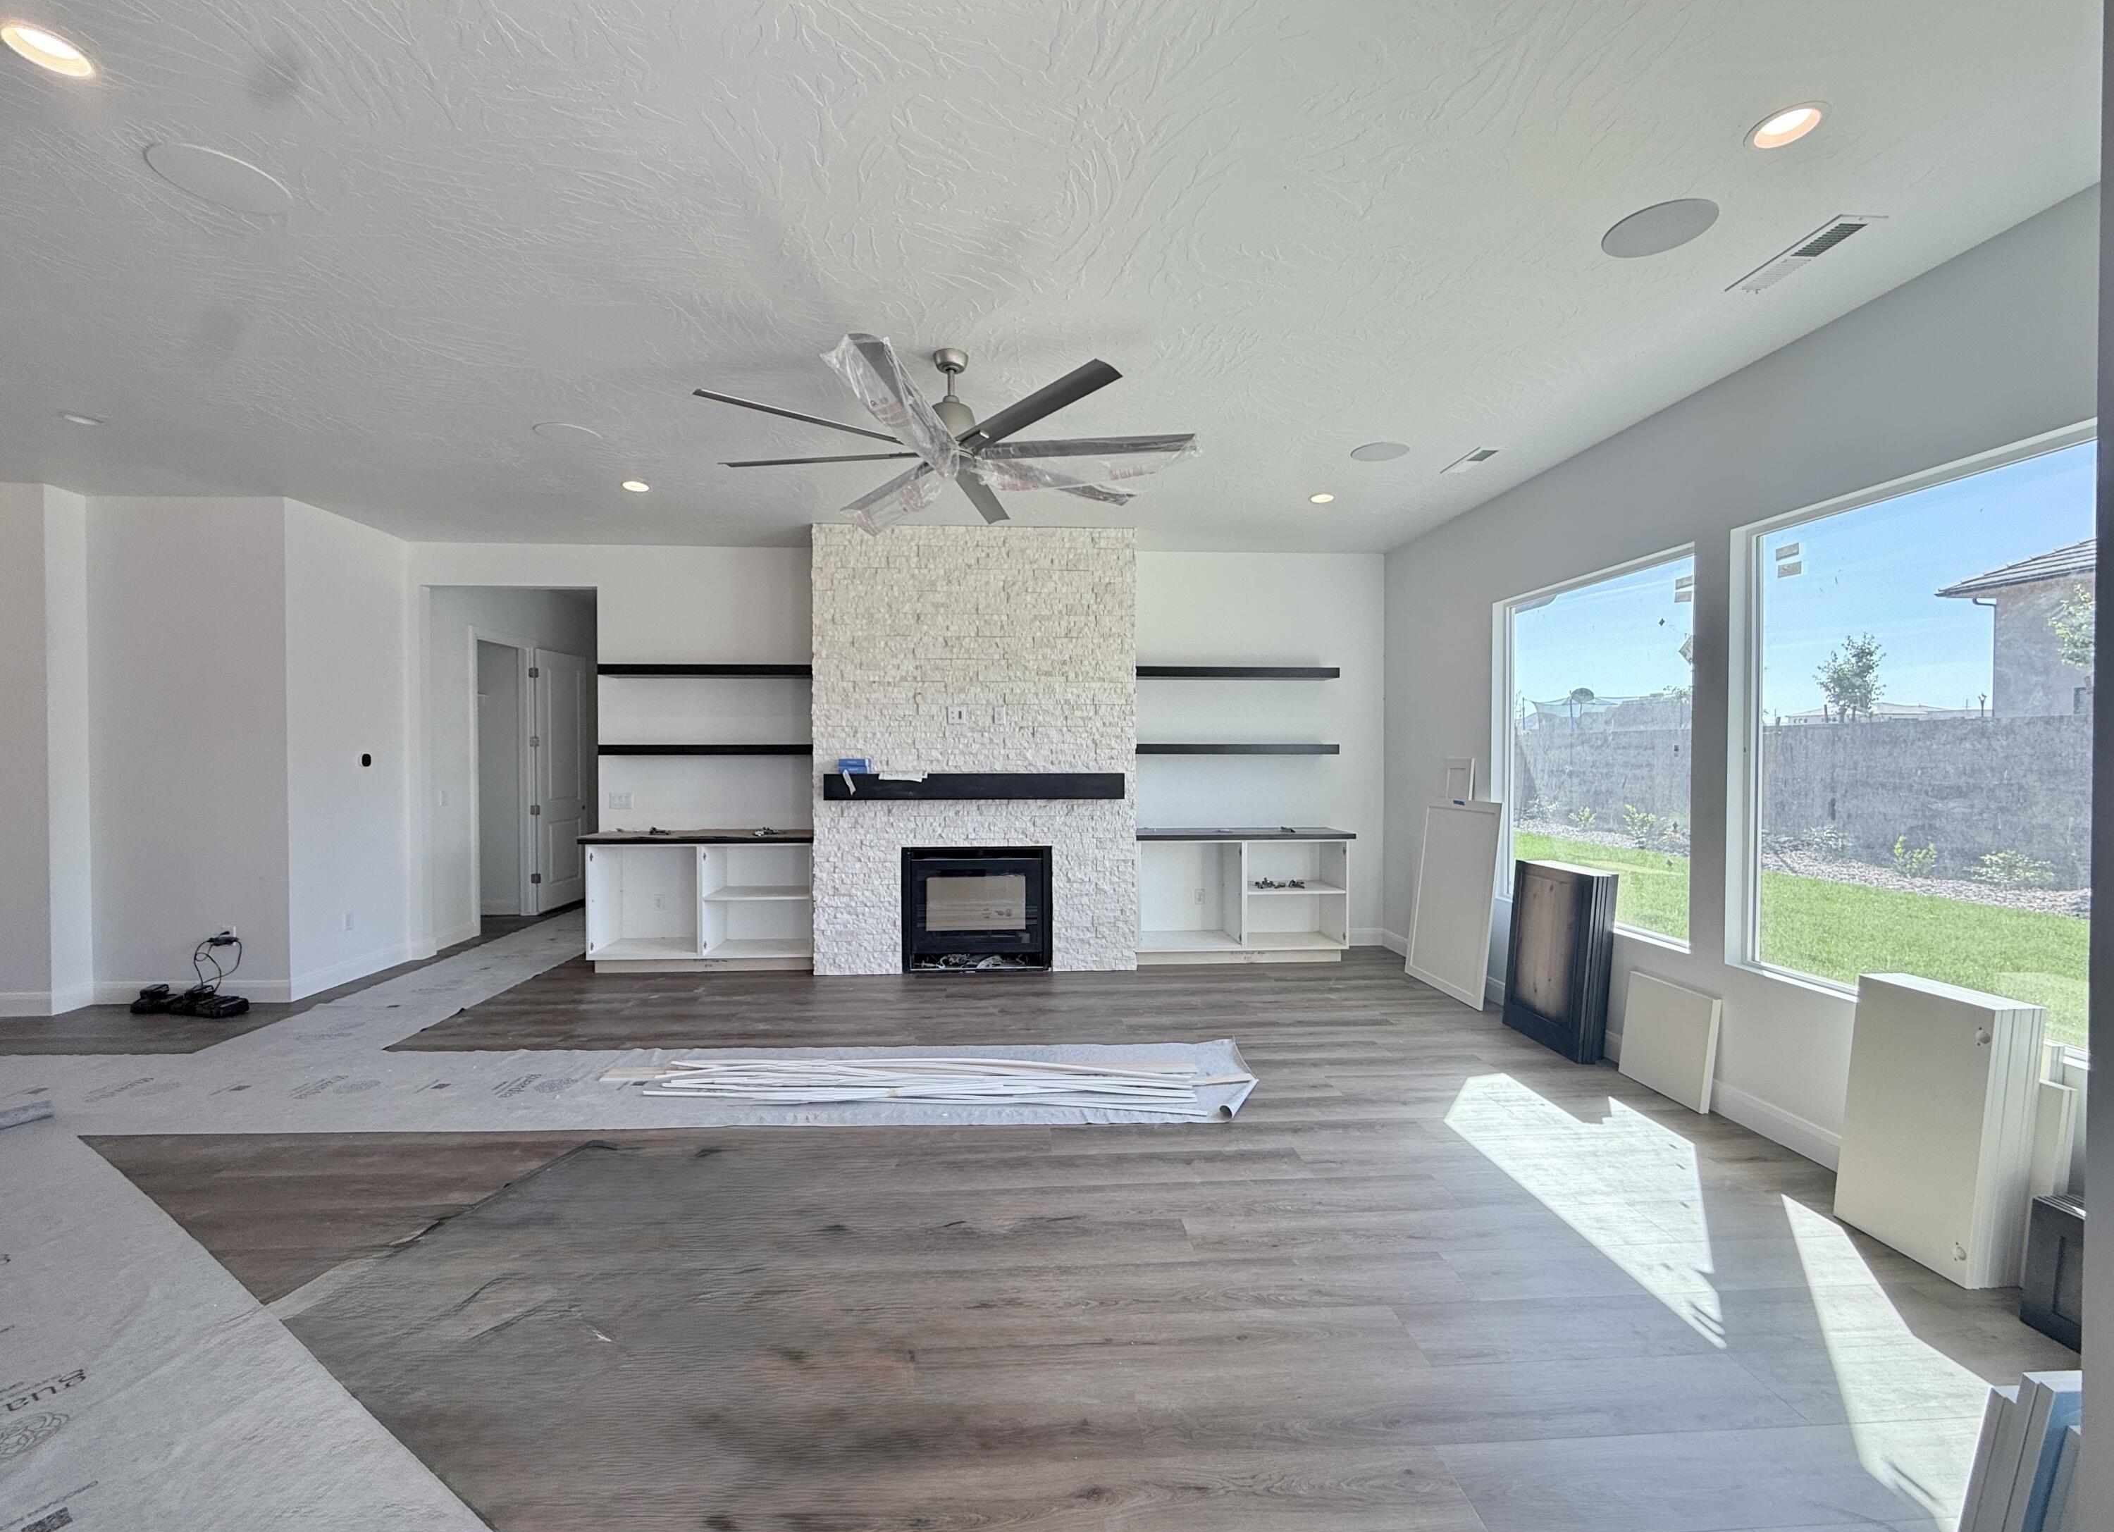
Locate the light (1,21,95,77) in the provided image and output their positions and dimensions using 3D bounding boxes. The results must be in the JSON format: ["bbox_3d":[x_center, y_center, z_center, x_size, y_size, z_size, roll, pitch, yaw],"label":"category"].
[{"bbox_3d":[-2.218,-1.568,1.880,0.150,0.030,0.150,0,1,-3],"label":"light"}]

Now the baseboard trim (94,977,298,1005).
[{"bbox_3d":[-5.231,1.366,5.178,1.130,0.138,0.020,0,1,-2],"label":"baseboard trim"}]

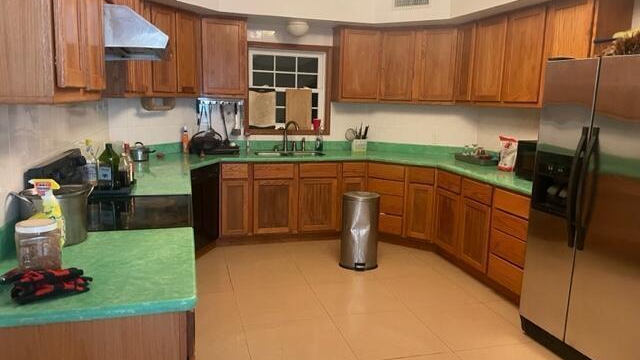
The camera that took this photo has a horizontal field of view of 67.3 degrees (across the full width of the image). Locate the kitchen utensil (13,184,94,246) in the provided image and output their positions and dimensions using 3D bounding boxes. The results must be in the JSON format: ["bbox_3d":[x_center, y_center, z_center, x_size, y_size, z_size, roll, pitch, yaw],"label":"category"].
[{"bbox_3d":[-1.093,0.142,1.992,0.270,0.216,0.245,-5,11,-32],"label":"kitchen utensil"}]

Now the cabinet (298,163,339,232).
[{"bbox_3d":[-0.096,0.149,5.248,0.436,0.765,0.588,-1,10,-15],"label":"cabinet"}]

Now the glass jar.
[{"bbox_3d":[-0.954,0.219,1.630,0.130,0.147,0.130,-1,10,-16],"label":"glass jar"}]

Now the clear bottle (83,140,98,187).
[{"bbox_3d":[-1.462,-0.095,3.086,0.083,0.294,0.064,-2,10,-21],"label":"clear bottle"}]

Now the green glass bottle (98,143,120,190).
[{"bbox_3d":[-1.340,-0.089,3.079,0.098,0.299,0.083,3,10,8],"label":"green glass bottle"}]

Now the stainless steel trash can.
[{"bbox_3d":[0.367,0.464,4.398,0.345,0.650,0.370,2,10,1],"label":"stainless steel trash can"}]

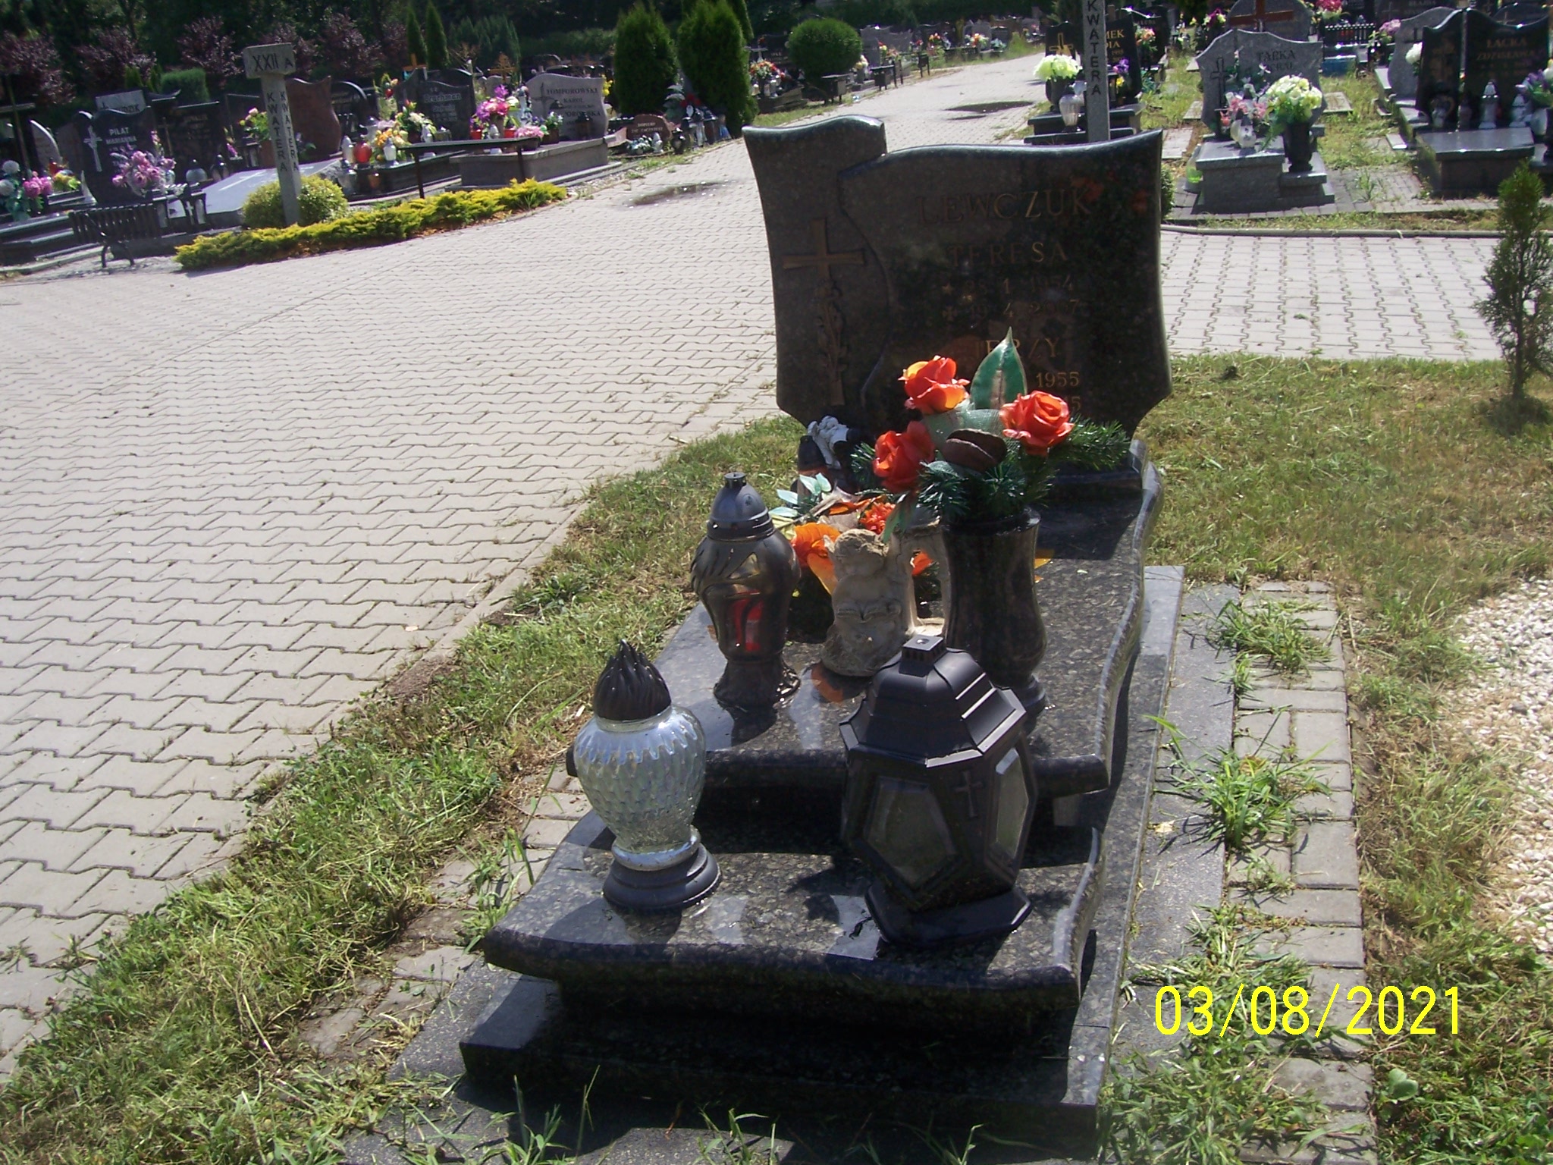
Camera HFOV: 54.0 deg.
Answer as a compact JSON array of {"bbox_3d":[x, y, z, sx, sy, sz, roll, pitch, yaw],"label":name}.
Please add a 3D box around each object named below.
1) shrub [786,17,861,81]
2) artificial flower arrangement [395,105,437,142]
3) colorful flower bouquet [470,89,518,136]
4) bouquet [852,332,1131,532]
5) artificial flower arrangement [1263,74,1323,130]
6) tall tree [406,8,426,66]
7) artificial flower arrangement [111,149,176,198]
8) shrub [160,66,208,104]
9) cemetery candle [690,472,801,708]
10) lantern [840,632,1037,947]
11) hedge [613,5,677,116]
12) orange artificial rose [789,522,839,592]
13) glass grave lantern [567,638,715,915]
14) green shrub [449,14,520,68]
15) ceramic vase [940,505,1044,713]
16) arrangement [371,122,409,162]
[{"bbox_3d":[0.705,-7.604,21.900,1.100,1.030,1.100,-6,21,2],"label":"shrub"},{"bbox_3d":[-3.042,-3.879,12.900,0.340,0.310,0.320,-11,23,-10],"label":"artificial flower arrangement"},{"bbox_3d":[-2.284,-3.791,12.300,0.380,0.370,0.340,-10,23,-7],"label":"colorful flower bouquet"},{"bbox_3d":[0.325,-0.223,2.290,0.385,0.260,0.290,1,24,18],"label":"bouquet"},{"bbox_3d":[3.114,-2.901,9.200,0.340,0.320,0.330,1,24,18],"label":"artificial flower arrangement"},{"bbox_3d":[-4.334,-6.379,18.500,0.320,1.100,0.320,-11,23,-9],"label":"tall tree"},{"bbox_3d":[-5.439,-3.517,13.100,0.530,0.420,0.450,5,24,29],"label":"artificial flower arrangement"},{"bbox_3d":[-7.322,-5.796,19.000,0.650,1.250,0.650,5,24,29],"label":"shrub"},{"bbox_3d":[-0.055,0.006,2.526,0.178,0.390,0.178,1,24,18],"label":"cemetery candle"},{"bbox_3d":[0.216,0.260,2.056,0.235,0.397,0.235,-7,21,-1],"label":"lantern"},{"bbox_3d":[-1.616,-6.382,18.900,0.820,1.470,0.820,0,22,18],"label":"hedge"},{"bbox_3d":[0.069,-0.046,2.680,0.095,0.110,0.090,-6,22,2],"label":"orange artificial rose"},{"bbox_3d":[-0.190,0.261,2.190,0.190,0.388,0.190,-3,21,9],"label":"glass grave lantern"},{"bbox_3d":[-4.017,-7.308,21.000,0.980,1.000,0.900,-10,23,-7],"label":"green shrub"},{"bbox_3d":[0.349,0.048,2.404,0.163,0.320,0.163,1,24,18],"label":"ceramic vase"},{"bbox_3d":[-3.749,-4.267,14.800,0.400,0.400,0.360,5,24,29],"label":"arrangement"}]

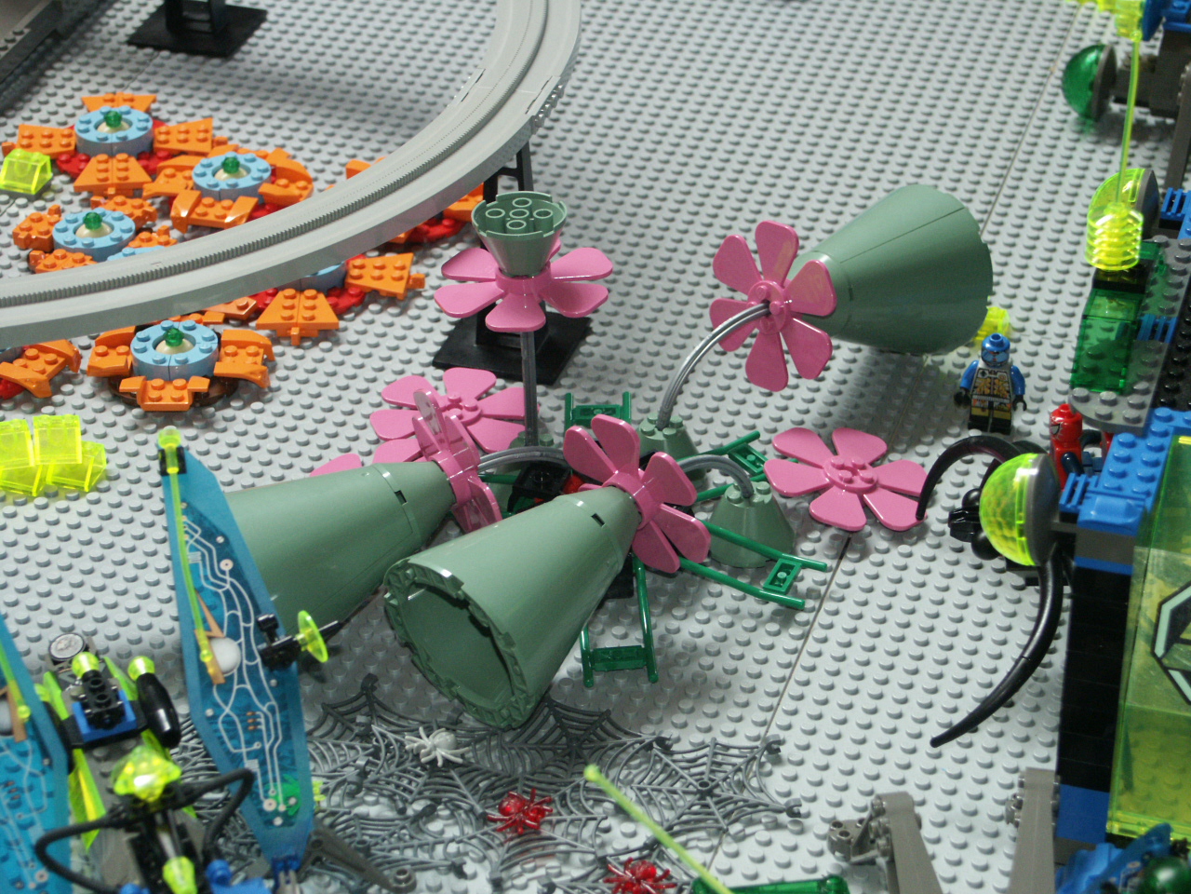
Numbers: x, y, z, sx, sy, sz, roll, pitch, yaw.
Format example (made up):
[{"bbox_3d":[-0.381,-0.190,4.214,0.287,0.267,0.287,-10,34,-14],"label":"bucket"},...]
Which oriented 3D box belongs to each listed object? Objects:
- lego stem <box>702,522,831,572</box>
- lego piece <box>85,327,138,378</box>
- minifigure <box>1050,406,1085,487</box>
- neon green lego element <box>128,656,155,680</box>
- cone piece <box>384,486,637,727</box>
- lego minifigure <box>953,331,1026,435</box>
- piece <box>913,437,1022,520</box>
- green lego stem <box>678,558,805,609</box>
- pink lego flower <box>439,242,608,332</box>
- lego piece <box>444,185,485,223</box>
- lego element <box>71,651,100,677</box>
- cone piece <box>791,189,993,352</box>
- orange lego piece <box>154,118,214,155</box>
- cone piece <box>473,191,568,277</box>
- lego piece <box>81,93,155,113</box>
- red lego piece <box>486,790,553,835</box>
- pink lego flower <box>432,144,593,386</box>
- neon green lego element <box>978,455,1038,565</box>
[{"bbox_3d":[0.055,0.032,1.027,0.049,0.005,0.004,19,37,21],"label":"lego stem"},{"bbox_3d":[-0.179,-0.034,1.129,0.018,0.009,0.029,0,33,1],"label":"lego piece"},{"bbox_3d":[0.152,0.005,0.975,0.014,0.040,0.024,-10,31,9],"label":"minifigure"},{"bbox_3d":[-0.136,0.067,0.922,0.008,0.008,0.009,-16,39,-22],"label":"neon green lego element"},{"bbox_3d":[-0.016,0.040,0.962,0.064,0.064,0.077,25,51,34],"label":"cone piece"},{"bbox_3d":[0.143,-0.023,1.105,0.025,0.039,0.013,8,34,13],"label":"lego minifigure"},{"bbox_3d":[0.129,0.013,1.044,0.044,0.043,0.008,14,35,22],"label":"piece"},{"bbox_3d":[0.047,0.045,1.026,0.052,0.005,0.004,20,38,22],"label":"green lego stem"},{"bbox_3d":[-0.024,-0.056,1.027,0.060,0.011,0.060,-1,33,0],"label":"pink lego flower"},{"bbox_3d":[-0.052,-0.099,1.250,0.021,0.012,0.031,0,33,0],"label":"lego piece"},{"bbox_3d":[-0.149,0.063,0.895,0.008,0.008,0.008,-1,33,0],"label":"lego element"},{"bbox_3d":[0.096,-0.058,1.114,0.077,0.064,0.064,-15,33,-43],"label":"cone piece"},{"bbox_3d":[-0.175,-0.132,1.304,0.024,0.005,0.032,-3,33,-4],"label":"orange lego piece"},{"bbox_3d":[-0.025,-0.070,1.034,0.032,0.021,0.032,-1,33,0],"label":"cone piece"},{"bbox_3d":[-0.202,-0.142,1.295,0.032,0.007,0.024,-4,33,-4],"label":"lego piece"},{"bbox_3d":[-0.023,0.109,0.914,0.017,0.007,0.020,11,35,18],"label":"red lego piece"},{"bbox_3d":[-0.030,-0.080,1.137,0.049,0.096,0.049,9,34,15],"label":"pink lego flower"},{"bbox_3d":[0.118,0.018,0.876,0.017,0.032,0.032,10,34,16],"label":"neon green lego element"}]

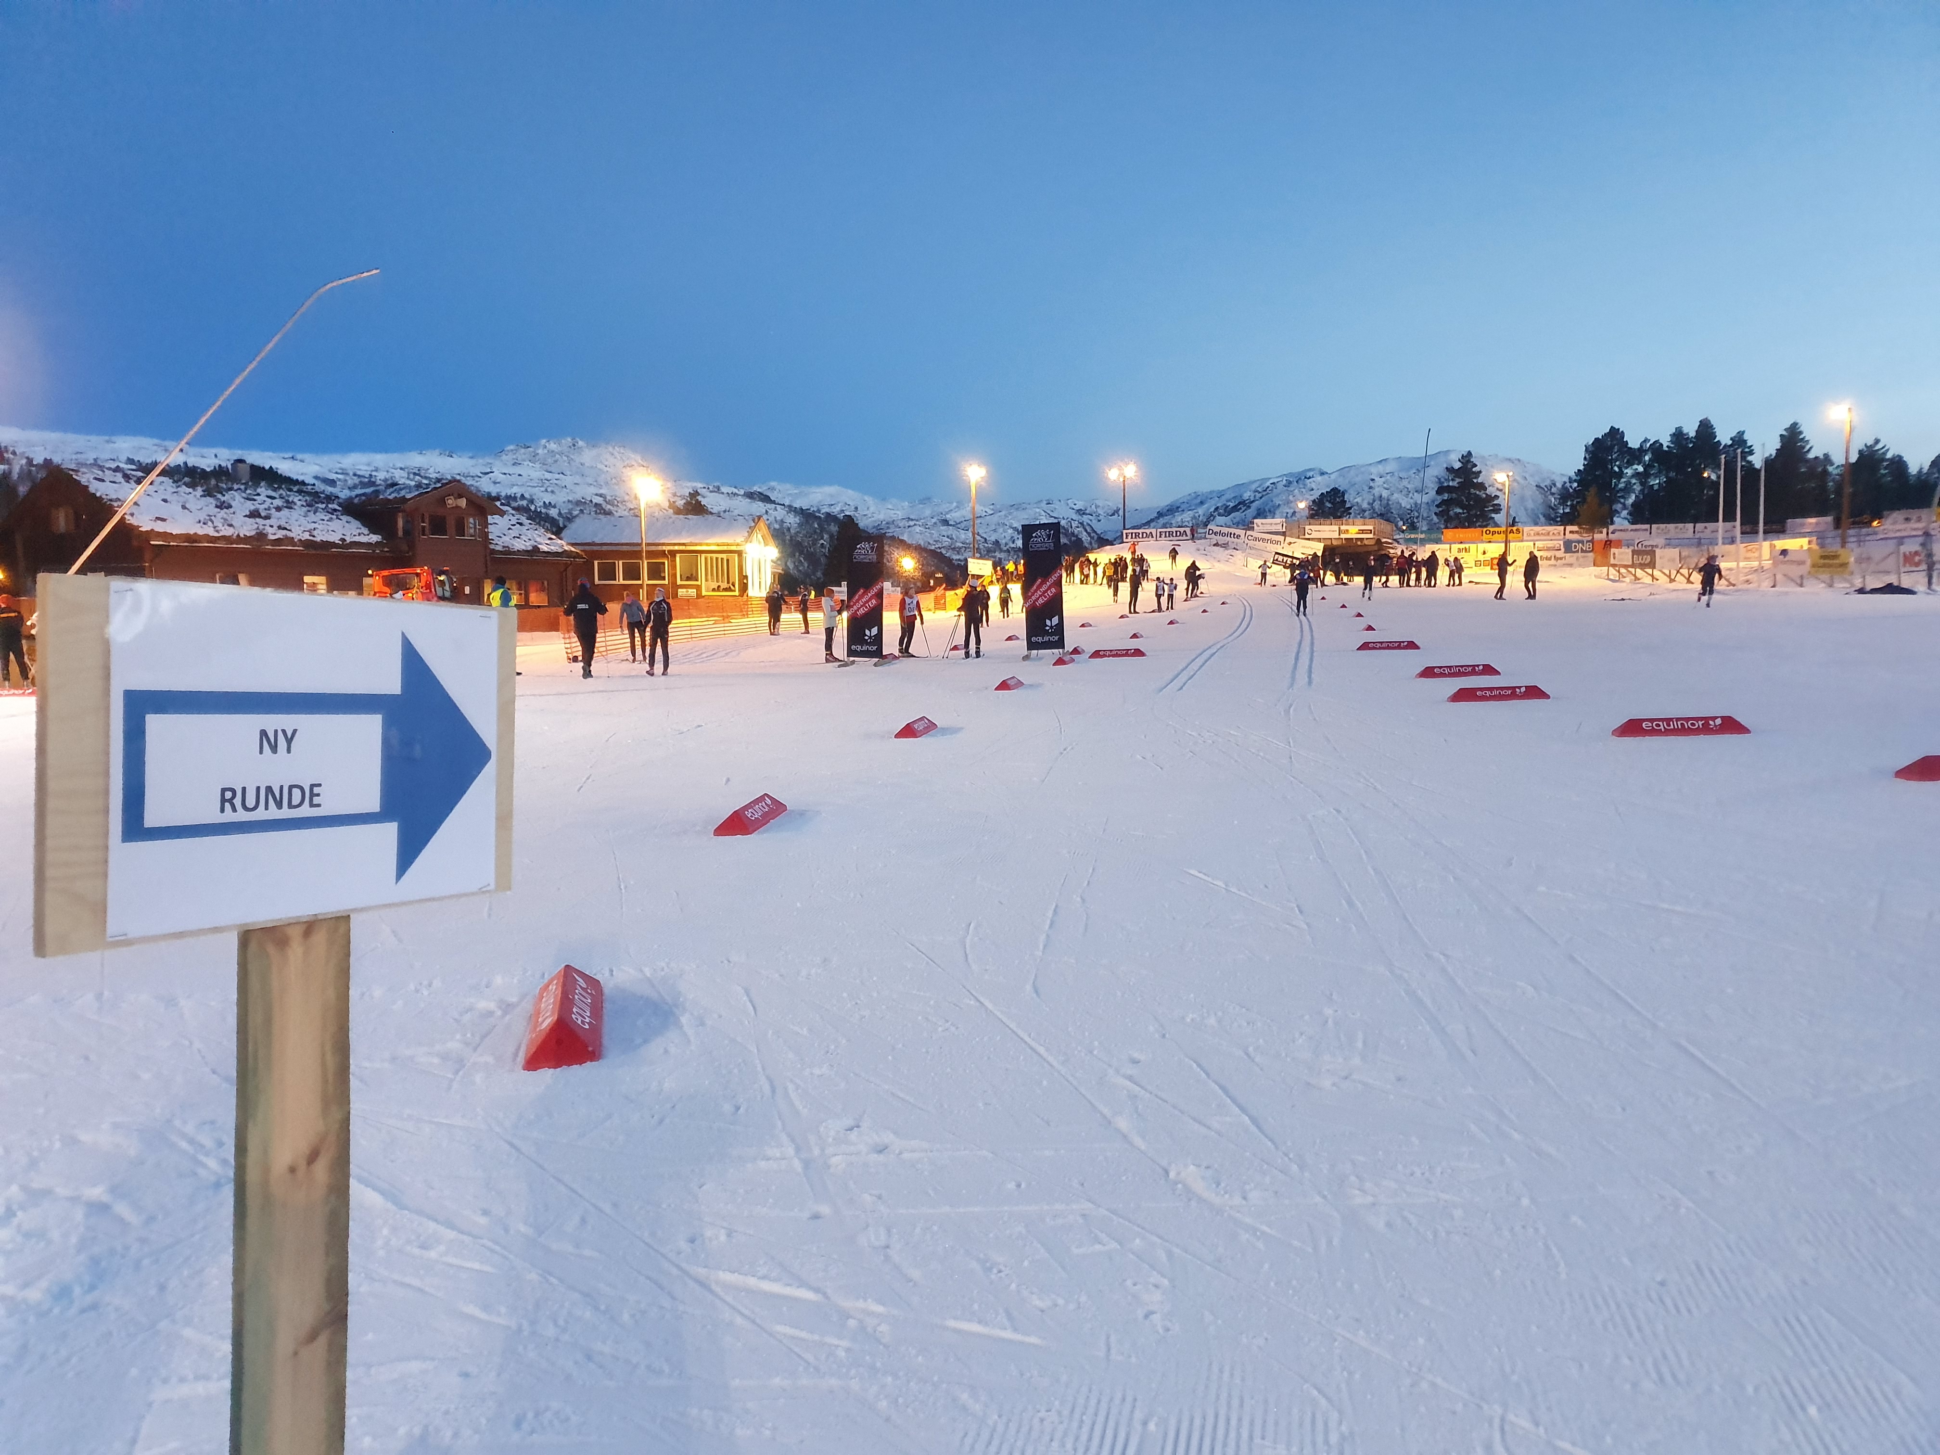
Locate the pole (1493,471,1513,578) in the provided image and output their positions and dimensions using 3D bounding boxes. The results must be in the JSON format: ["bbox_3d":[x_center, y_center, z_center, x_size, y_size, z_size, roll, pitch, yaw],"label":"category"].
[{"bbox_3d":[27.787,-10.553,76.000,0.800,5.800,0.900,3,7,37],"label":"pole"}]

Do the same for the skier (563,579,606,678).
[{"bbox_3d":[-7.333,-1.887,27.700,0.750,1.870,0.550,0,5,0],"label":"skier"}]

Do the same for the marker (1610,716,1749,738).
[{"bbox_3d":[5.909,-0.004,12.100,1.020,0.145,0.270,-2,6,12],"label":"marker"}]

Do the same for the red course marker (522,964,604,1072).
[{"bbox_3d":[-1.614,1.131,5.800,0.285,0.150,1.170,-4,6,-13],"label":"red course marker"}]

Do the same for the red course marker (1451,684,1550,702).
[{"bbox_3d":[6.307,-0.405,17.300,1.170,0.150,0.285,-1,6,13],"label":"red course marker"}]

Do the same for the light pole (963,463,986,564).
[{"bbox_3d":[0.221,-11.980,85.000,1.100,6.900,0.600,0,6,11],"label":"light pole"}]

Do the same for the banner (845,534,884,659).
[{"bbox_3d":[-2.132,-2.657,29.700,0.760,2.570,0.250,1,5,12],"label":"banner"}]

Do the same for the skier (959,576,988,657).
[{"bbox_3d":[0.077,-2.240,29.700,0.580,1.600,0.500,1,5,18],"label":"skier"}]

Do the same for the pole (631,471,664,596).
[{"bbox_3d":[-15.618,-8.519,70.000,0.900,7.100,0.400,2,6,25],"label":"pole"}]

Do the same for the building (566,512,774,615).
[{"bbox_3d":[-14.750,-8.050,72.800,9.000,5.000,8.000,-1,6,-2],"label":"building"}]

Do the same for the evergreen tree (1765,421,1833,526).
[{"bbox_3d":[65.431,-19.797,115.000,4.700,8.500,4.700,1,6,22],"label":"evergreen tree"}]

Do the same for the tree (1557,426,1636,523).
[{"bbox_3d":[51.550,-20.595,120.000,5.900,8.300,5.600,1,6,17],"label":"tree"}]

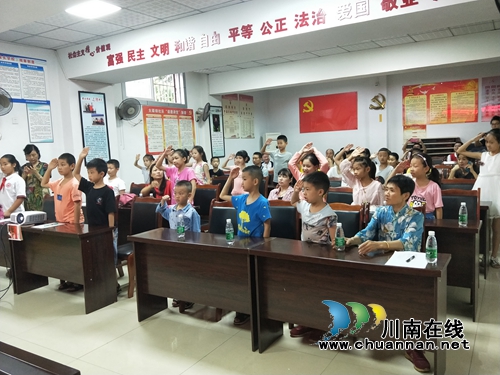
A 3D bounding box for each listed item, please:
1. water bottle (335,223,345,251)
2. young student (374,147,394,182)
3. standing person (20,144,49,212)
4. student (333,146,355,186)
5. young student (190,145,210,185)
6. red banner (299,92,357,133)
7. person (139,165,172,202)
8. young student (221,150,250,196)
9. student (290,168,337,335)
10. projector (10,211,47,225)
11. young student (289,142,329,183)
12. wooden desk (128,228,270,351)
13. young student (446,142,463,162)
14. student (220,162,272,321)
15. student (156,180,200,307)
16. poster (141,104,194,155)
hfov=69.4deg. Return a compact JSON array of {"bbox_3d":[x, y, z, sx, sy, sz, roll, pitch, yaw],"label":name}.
[{"bbox_3d":[0.599,0.323,2.404,0.061,0.183,0.061,1,6,30],"label":"water bottle"},{"bbox_3d":[2.040,0.077,5.436,0.390,1.350,0.300,1,7,30],"label":"young student"},{"bbox_3d":[-2.982,0.220,5.091,0.430,1.620,0.310,-3,6,-4],"label":"standing person"},{"bbox_3d":[1.360,0.179,4.988,0.420,1.470,0.300,1,6,30],"label":"student"},{"bbox_3d":[-0.724,0.118,5.622,0.390,1.480,0.310,2,8,38],"label":"young student"},{"bbox_3d":[2.016,-1.907,9.349,1.500,0.960,0.030,0,7,29],"label":"red banner"},{"bbox_3d":[-1.289,0.313,5.104,0.520,1.275,0.600,1,7,25],"label":"person"},{"bbox_3d":[-0.189,0.168,5.740,0.420,1.490,0.300,1,6,35],"label":"young student"},{"bbox_3d":[0.502,0.501,2.828,0.400,1.270,0.340,4,9,42],"label":"student"},{"bbox_3d":[-2.539,0.334,4.137,0.300,0.110,0.240,1,6,30],"label":"projector"},{"bbox_3d":[0.676,0.246,4.042,0.480,1.487,0.360,2,8,32],"label":"young student"},{"bbox_3d":[-0.402,0.788,2.994,1.194,0.765,0.383,1,6,30],"label":"wooden desk"},{"bbox_3d":[3.805,-0.140,6.754,0.450,1.389,0.420,1,7,25],"label":"young student"},{"bbox_3d":[-0.015,0.473,3.159,0.400,1.330,0.270,2,7,38],"label":"student"},{"bbox_3d":[-0.652,0.526,3.390,0.390,1.210,0.290,0,7,26],"label":"student"},{"bbox_3d":[-1.623,-1.170,7.473,0.030,0.950,1.350,2,8,38],"label":"poster"}]

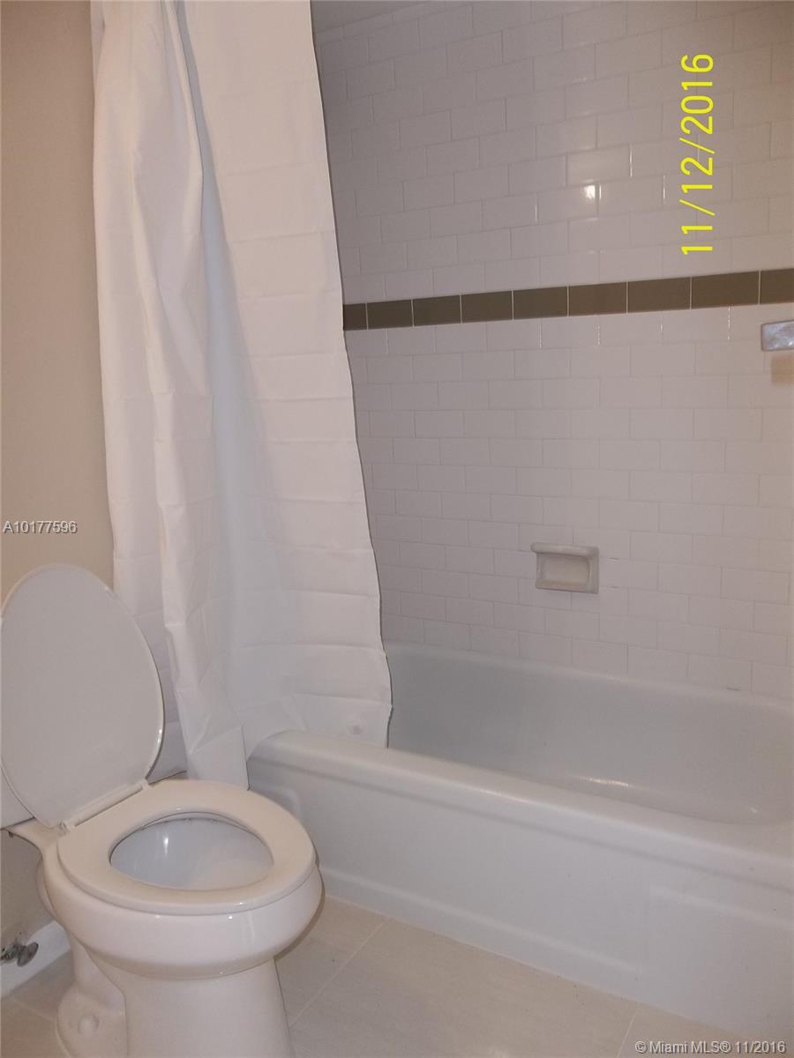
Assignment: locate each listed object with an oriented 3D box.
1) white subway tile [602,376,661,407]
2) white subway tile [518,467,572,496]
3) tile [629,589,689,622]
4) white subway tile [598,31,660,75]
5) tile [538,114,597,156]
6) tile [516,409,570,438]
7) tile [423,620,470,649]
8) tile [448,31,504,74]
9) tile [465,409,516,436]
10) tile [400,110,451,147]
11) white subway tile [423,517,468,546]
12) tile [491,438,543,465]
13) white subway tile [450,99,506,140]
[{"bbox_3d":[0.581,-0.338,2.046,0.152,0.076,0.009,4,14,30],"label":"white subway tile"},{"bbox_3d":[0.402,-0.129,2.237,0.152,0.076,0.009,4,14,29],"label":"white subway tile"},{"bbox_3d":[0.675,0.198,2.127,0.152,0.076,0.010,4,14,30],"label":"tile"},{"bbox_3d":[0.541,-1.104,1.918,0.152,0.076,0.009,4,14,29],"label":"white subway tile"},{"bbox_3d":[0.411,-0.947,1.994,0.152,0.076,0.009,4,14,30],"label":"tile"},{"bbox_3d":[0.386,-0.277,2.183,0.152,0.076,0.010,4,14,30],"label":"tile"},{"bbox_3d":[0.152,0.323,2.537,0.153,0.076,0.009,4,14,29],"label":"tile"},{"bbox_3d":[0.201,-1.190,2.065,0.152,0.076,0.008,4,14,30],"label":"tile"},{"bbox_3d":[0.255,-0.289,2.255,0.152,0.076,0.009,4,14,30],"label":"tile"},{"bbox_3d":[0.081,-1.065,2.196,0.152,0.076,0.009,4,14,29],"label":"tile"},{"bbox_3d":[0.143,0.006,2.420,0.152,0.076,0.009,4,14,29],"label":"white subway tile"},{"bbox_3d":[0.326,-0.208,2.240,0.152,0.076,0.008,4,14,30],"label":"tile"},{"bbox_3d":[0.208,-1.040,2.099,0.152,0.076,0.010,4,14,30],"label":"white subway tile"}]

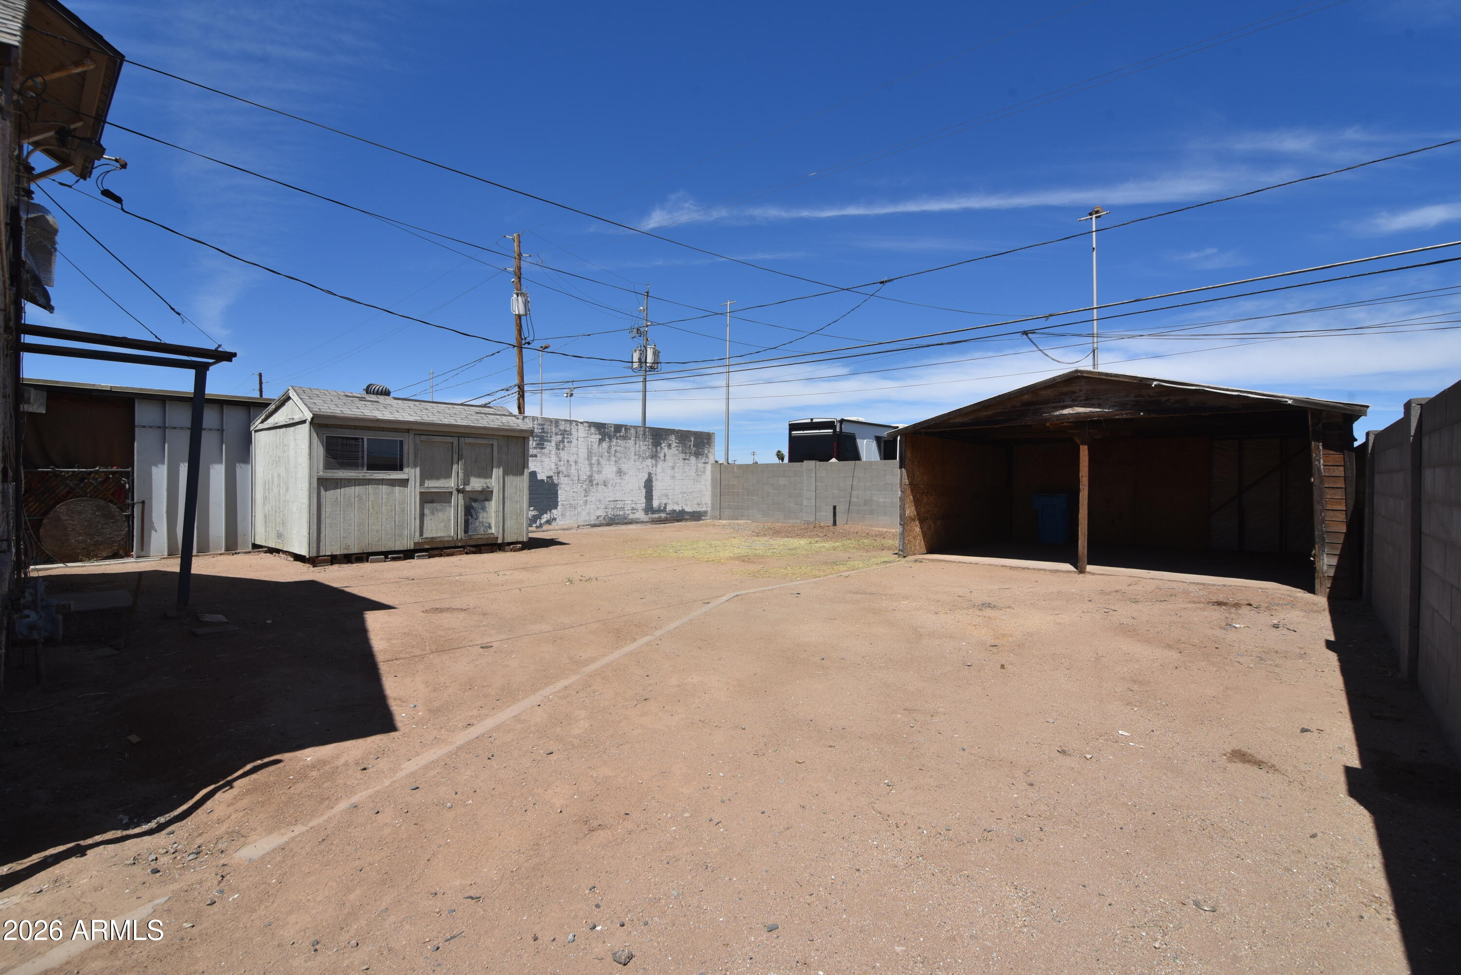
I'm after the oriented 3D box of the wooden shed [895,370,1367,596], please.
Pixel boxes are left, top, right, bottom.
[{"bbox_3d":[6.432,-0.209,10.856,5.770,2.805,5.020,1,1,41],"label":"wooden shed"}]

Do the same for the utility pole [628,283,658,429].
[{"bbox_3d":[-4.257,-4.470,32.047,1.200,10.801,0.800,1,1,41],"label":"utility pole"}]

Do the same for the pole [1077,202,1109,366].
[{"bbox_3d":[10.458,-3.503,18.740,0.820,9.163,0.350,1,1,41],"label":"pole"}]

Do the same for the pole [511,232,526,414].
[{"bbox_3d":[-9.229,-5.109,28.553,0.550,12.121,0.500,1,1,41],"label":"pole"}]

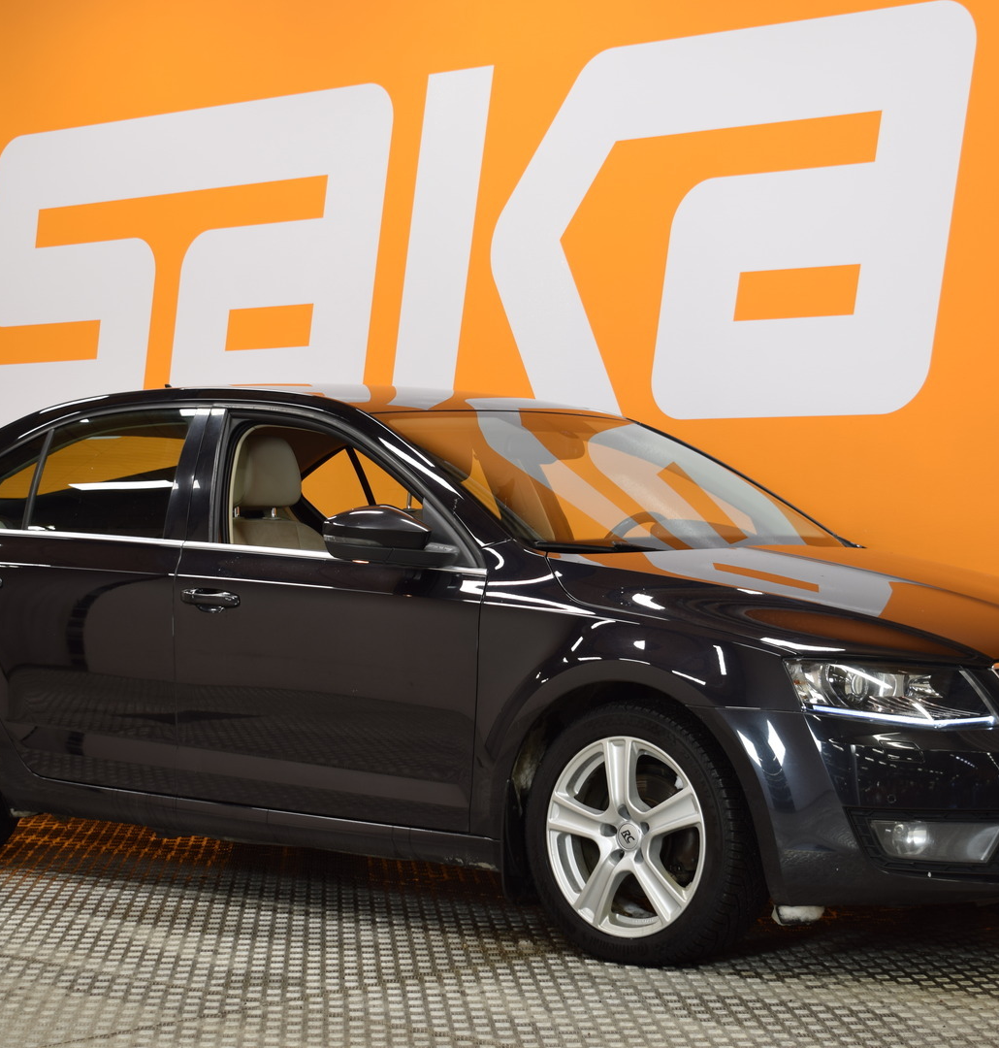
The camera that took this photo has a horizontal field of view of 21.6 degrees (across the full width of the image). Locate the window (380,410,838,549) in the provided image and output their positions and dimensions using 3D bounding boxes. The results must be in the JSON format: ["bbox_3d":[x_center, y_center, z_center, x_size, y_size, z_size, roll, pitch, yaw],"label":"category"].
[{"bbox_3d":[0.330,-0.136,7.210,0.867,0.110,1.460,35,22,35],"label":"window"}]

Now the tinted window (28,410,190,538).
[{"bbox_3d":[-1.115,-0.143,7.456,0.701,0.409,0.050,0,-27,43],"label":"tinted window"}]

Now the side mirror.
[{"bbox_3d":[-0.276,0.030,6.536,0.240,0.155,0.210,0,0,40],"label":"side mirror"}]

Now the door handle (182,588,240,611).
[{"bbox_3d":[-0.769,0.201,6.966,0.213,0.058,0.055,0,0,40],"label":"door handle"}]

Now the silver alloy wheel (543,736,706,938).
[{"bbox_3d":[0.354,0.729,6.180,0.470,0.470,0.200,0,0,42],"label":"silver alloy wheel"}]

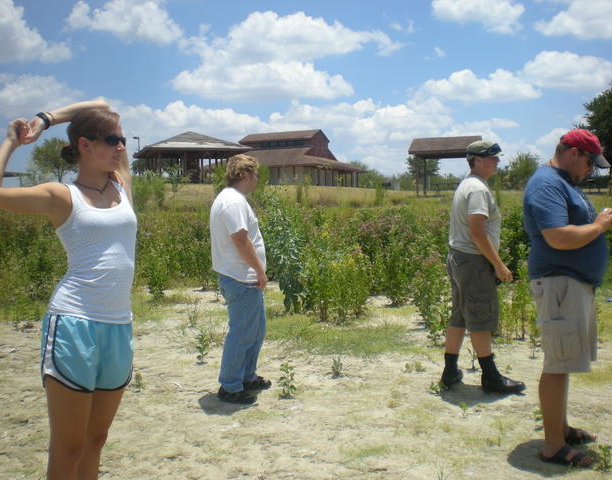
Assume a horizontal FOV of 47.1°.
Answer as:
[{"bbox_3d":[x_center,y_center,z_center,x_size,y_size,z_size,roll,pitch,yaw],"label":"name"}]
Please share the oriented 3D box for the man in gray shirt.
[{"bbox_3d":[1.270,0.199,5.057,0.580,1.810,0.520,0,4,0],"label":"man in gray shirt"}]

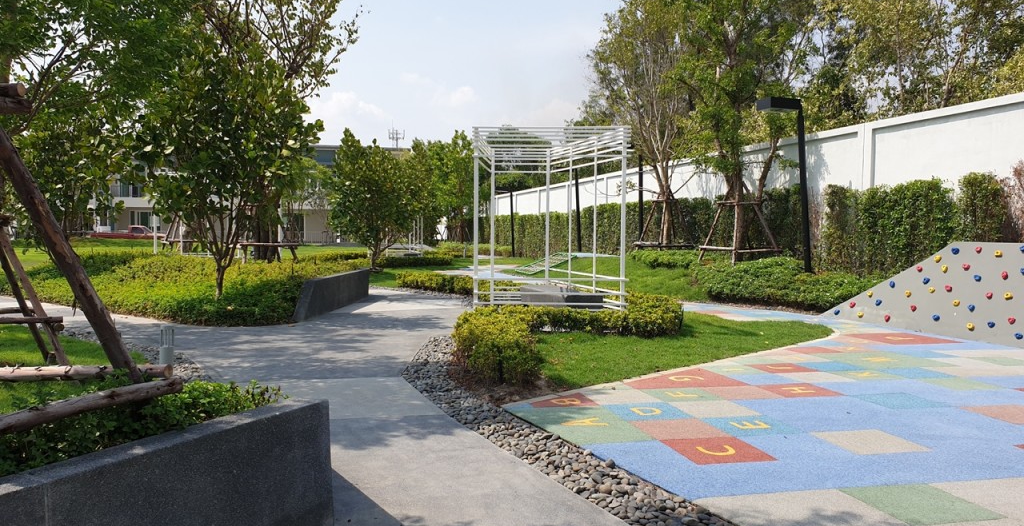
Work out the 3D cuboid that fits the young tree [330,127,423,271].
[{"bbox_3d":[-4.556,-1.998,25.436,3.100,4.550,3.000,0,3,0],"label":"young tree"}]

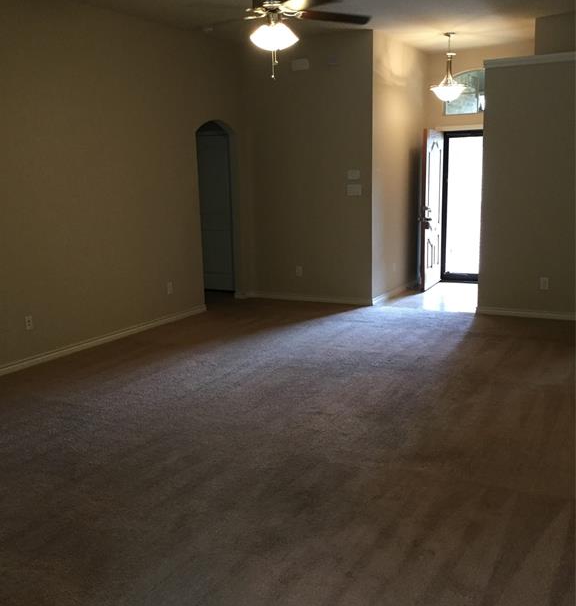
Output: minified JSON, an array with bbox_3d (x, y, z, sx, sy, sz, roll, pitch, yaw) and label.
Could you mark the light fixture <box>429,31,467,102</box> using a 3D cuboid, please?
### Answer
[{"bbox_3d":[1.852,-2.708,7.908,0.410,0.740,0.410,5,12,29],"label":"light fixture"}]

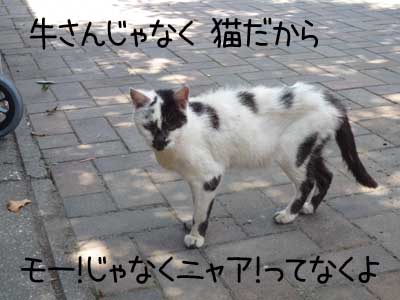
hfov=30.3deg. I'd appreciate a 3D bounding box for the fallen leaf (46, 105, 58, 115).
[{"bbox_3d":[-0.417,-0.118,2.089,0.034,0.016,0.030,-1,21,0],"label":"fallen leaf"}]

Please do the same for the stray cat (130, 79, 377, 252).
[{"bbox_3d":[0.117,0.006,1.345,0.490,0.294,0.150,-9,22,-21],"label":"stray cat"}]

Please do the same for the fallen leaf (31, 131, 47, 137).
[{"bbox_3d":[-0.414,-0.042,1.895,0.042,0.010,0.024,-1,21,0],"label":"fallen leaf"}]

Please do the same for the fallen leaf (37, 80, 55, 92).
[{"bbox_3d":[-0.481,-0.199,2.299,0.056,0.022,0.050,-1,21,0],"label":"fallen leaf"}]

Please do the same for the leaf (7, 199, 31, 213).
[{"bbox_3d":[-0.362,0.109,1.482,0.053,0.015,0.037,-9,22,-20],"label":"leaf"}]

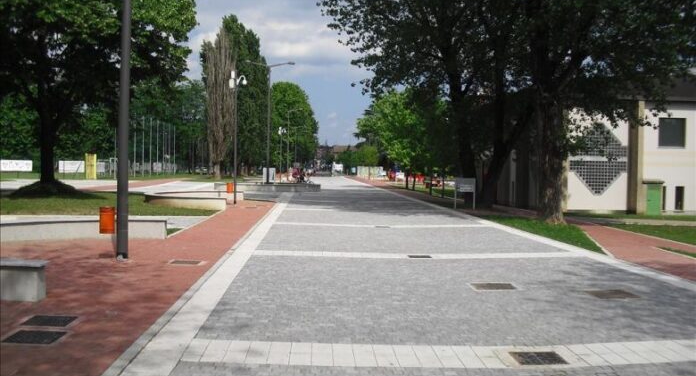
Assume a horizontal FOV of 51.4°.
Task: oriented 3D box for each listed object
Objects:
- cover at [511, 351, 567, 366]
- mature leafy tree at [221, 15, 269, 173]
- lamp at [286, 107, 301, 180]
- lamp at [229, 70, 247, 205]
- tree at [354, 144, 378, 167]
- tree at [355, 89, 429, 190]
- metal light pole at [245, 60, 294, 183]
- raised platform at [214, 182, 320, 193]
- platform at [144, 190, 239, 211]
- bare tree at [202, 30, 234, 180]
[{"bbox_3d":[1.693,1.508,6.400,0.430,0.030,0.430,1,2,-3],"label":"cover"},{"bbox_3d":[-15.729,-13.912,110.000,7.200,24.400,7.200,1,2,-3],"label":"mature leafy tree"},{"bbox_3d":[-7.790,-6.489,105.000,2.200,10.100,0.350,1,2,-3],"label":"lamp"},{"bbox_3d":[-4.937,-2.323,32.400,0.820,6.000,0.350,1,2,-3],"label":"lamp"},{"bbox_3d":[2.721,-3.555,101.000,3.400,4.800,3.400,1,2,-3],"label":"tree"},{"bbox_3d":[3.772,-4.121,60.000,5.900,8.300,5.900,1,2,-3],"label":"tree"},{"bbox_3d":[-6.166,-5.095,57.000,3.800,10.100,0.350,1,2,-3],"label":"metal light pole"},{"bbox_3d":[-5.439,-0.050,48.900,7.400,0.500,2.400,1,2,-3],"label":"raised platform"},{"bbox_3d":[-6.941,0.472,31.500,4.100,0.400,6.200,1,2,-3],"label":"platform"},{"bbox_3d":[-16.524,-10.761,92.000,4.300,19.100,4.300,1,2,-3],"label":"bare tree"}]

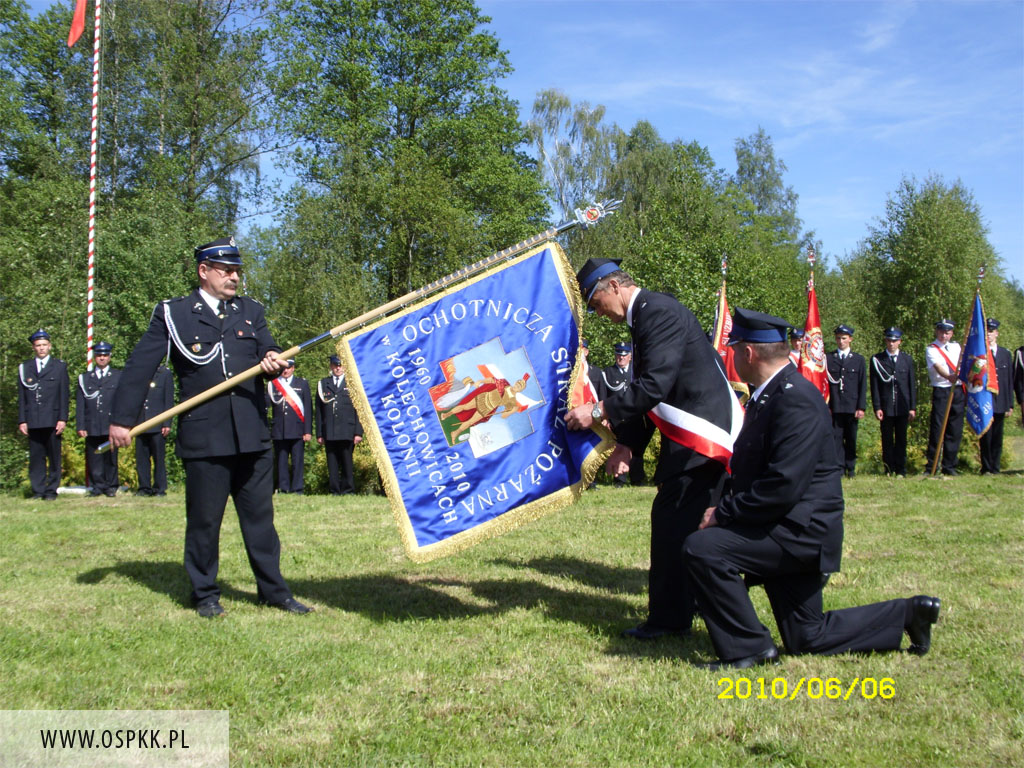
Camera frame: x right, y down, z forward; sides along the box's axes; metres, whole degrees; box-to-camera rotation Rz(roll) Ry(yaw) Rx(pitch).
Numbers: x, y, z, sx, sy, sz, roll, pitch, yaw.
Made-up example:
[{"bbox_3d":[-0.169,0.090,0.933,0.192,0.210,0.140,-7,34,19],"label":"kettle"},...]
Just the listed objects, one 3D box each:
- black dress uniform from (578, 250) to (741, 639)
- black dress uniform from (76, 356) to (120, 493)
[{"bbox_3d":[0.643,0.275,4.870,0.720,1.630,0.560,0,-1,2],"label":"black dress uniform"},{"bbox_3d":[-4.813,0.472,13.100,0.520,1.670,0.320,0,-1,-15],"label":"black dress uniform"}]

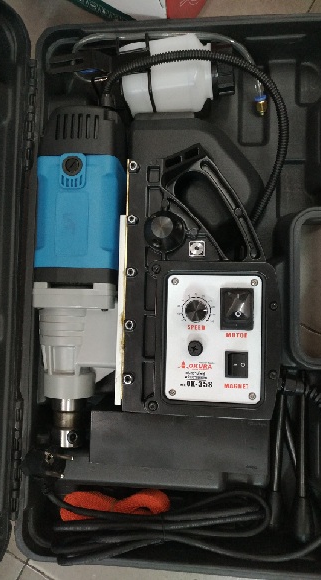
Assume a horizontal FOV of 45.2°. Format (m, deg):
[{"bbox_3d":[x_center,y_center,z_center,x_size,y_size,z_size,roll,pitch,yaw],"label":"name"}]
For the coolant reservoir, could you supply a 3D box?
[{"bbox_3d":[0.011,-0.225,0.408,0.103,0.078,0.078,-4,87,5],"label":"coolant reservoir"}]

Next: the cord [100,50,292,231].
[{"bbox_3d":[0.030,-0.146,0.385,0.182,0.070,0.168,0,87,5],"label":"cord"}]

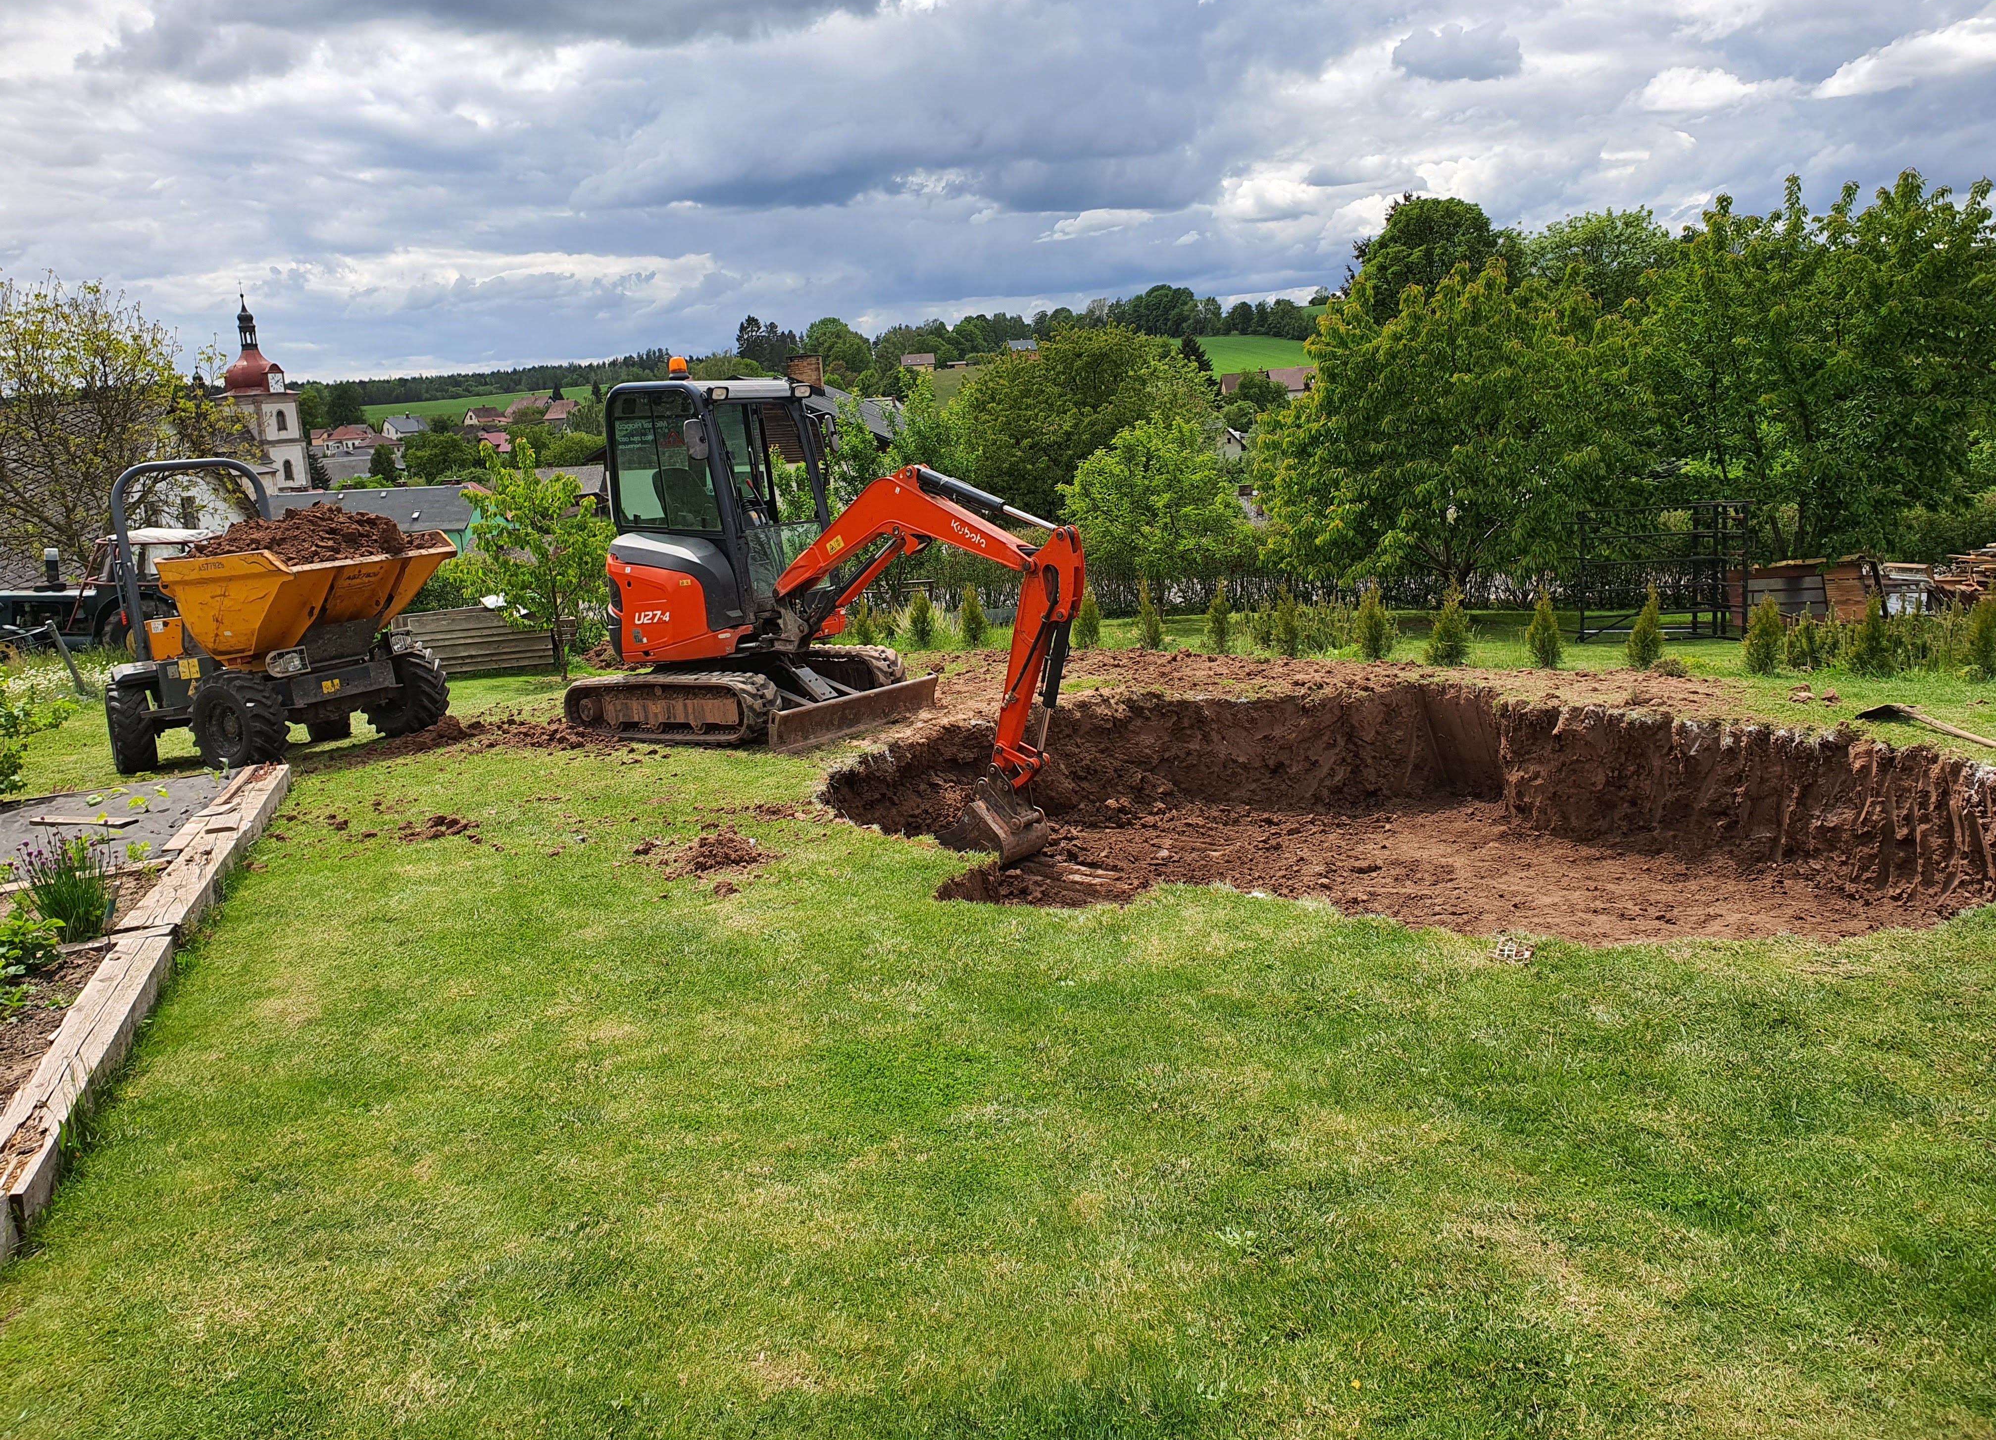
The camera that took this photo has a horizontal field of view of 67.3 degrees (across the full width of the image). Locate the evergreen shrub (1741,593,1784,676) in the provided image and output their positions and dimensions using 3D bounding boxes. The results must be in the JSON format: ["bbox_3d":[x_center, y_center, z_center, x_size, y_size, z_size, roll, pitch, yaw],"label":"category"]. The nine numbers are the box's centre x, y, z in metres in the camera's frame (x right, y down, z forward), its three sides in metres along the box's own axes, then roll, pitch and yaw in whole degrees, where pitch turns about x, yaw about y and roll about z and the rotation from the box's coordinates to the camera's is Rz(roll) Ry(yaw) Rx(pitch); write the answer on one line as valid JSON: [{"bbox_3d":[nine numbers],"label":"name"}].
[{"bbox_3d":[4.915,-0.551,9.624,0.269,0.511,0.269,-4,10,0],"label":"evergreen shrub"}]

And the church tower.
[{"bbox_3d":[-74.060,-30.430,150.310,5.800,24.360,5.800,-1,10,20],"label":"church tower"}]

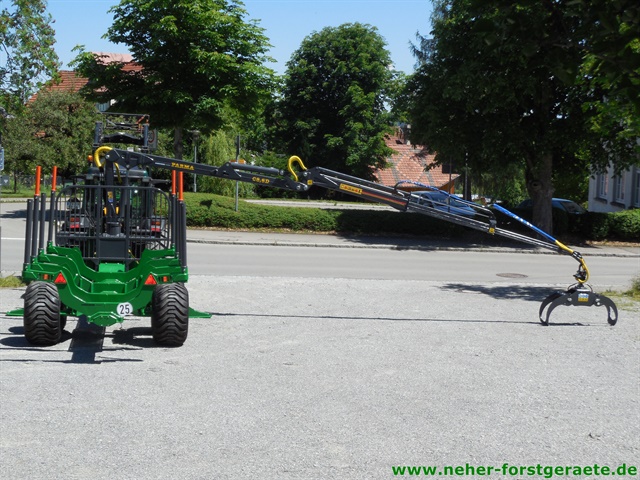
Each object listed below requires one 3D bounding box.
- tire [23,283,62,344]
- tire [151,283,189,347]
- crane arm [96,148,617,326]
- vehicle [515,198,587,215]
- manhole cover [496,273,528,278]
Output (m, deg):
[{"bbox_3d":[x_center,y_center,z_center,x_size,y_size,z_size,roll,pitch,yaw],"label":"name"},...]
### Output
[{"bbox_3d":[-3.830,1.026,16.870,0.500,0.920,0.920,1,3,-9],"label":"tire"},{"bbox_3d":[-2.096,1.052,17.130,0.500,0.920,0.920,1,3,-9],"label":"tire"},{"bbox_3d":[0.580,-0.057,20.625,8.861,2.790,0.500,1,3,3],"label":"crane arm"},{"bbox_3d":[8.973,-0.914,48.043,4.400,1.450,1.760,4,4,39],"label":"vehicle"},{"bbox_3d":[4.557,0.841,28.888,0.758,0.040,0.758,1,3,0],"label":"manhole cover"}]

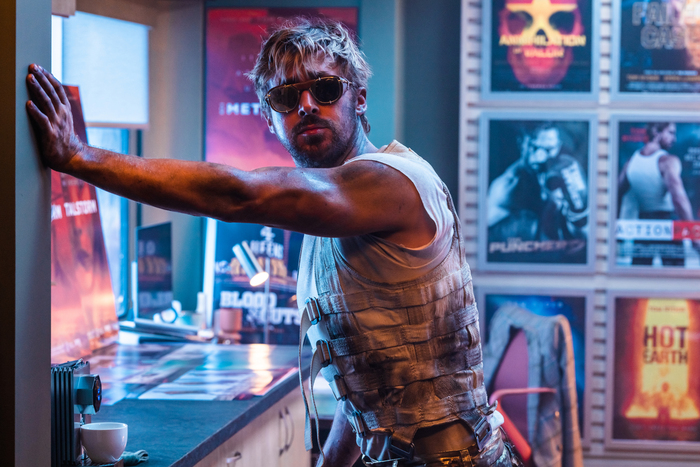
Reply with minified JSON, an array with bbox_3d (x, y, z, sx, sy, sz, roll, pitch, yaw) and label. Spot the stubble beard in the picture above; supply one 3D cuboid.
[{"bbox_3d":[-0.051,-0.162,3.380,0.132,0.105,0.100,-10,-12,10],"label":"stubble beard"}]

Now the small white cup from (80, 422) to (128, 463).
[{"bbox_3d":[-0.421,0.361,3.500,0.081,0.062,0.081,1,4,0],"label":"small white cup"}]

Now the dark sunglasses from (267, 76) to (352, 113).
[{"bbox_3d":[-0.060,-0.219,3.413,0.143,0.050,0.140,-10,-12,10],"label":"dark sunglasses"}]

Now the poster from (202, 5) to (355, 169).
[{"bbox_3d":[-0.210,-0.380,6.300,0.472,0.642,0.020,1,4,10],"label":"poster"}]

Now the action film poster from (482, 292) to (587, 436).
[{"bbox_3d":[0.663,0.472,7.300,0.372,0.522,0.020,1,4,10],"label":"action film poster"}]

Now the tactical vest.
[{"bbox_3d":[0.076,0.149,3.420,0.290,0.470,0.410,-11,3,-2],"label":"tactical vest"}]

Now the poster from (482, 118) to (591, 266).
[{"bbox_3d":[0.672,-0.148,7.300,0.375,0.529,0.020,1,4,10],"label":"poster"}]

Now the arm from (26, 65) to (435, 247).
[{"bbox_3d":[-0.192,-0.122,3.280,0.650,0.295,0.170,1,4,2],"label":"arm"}]

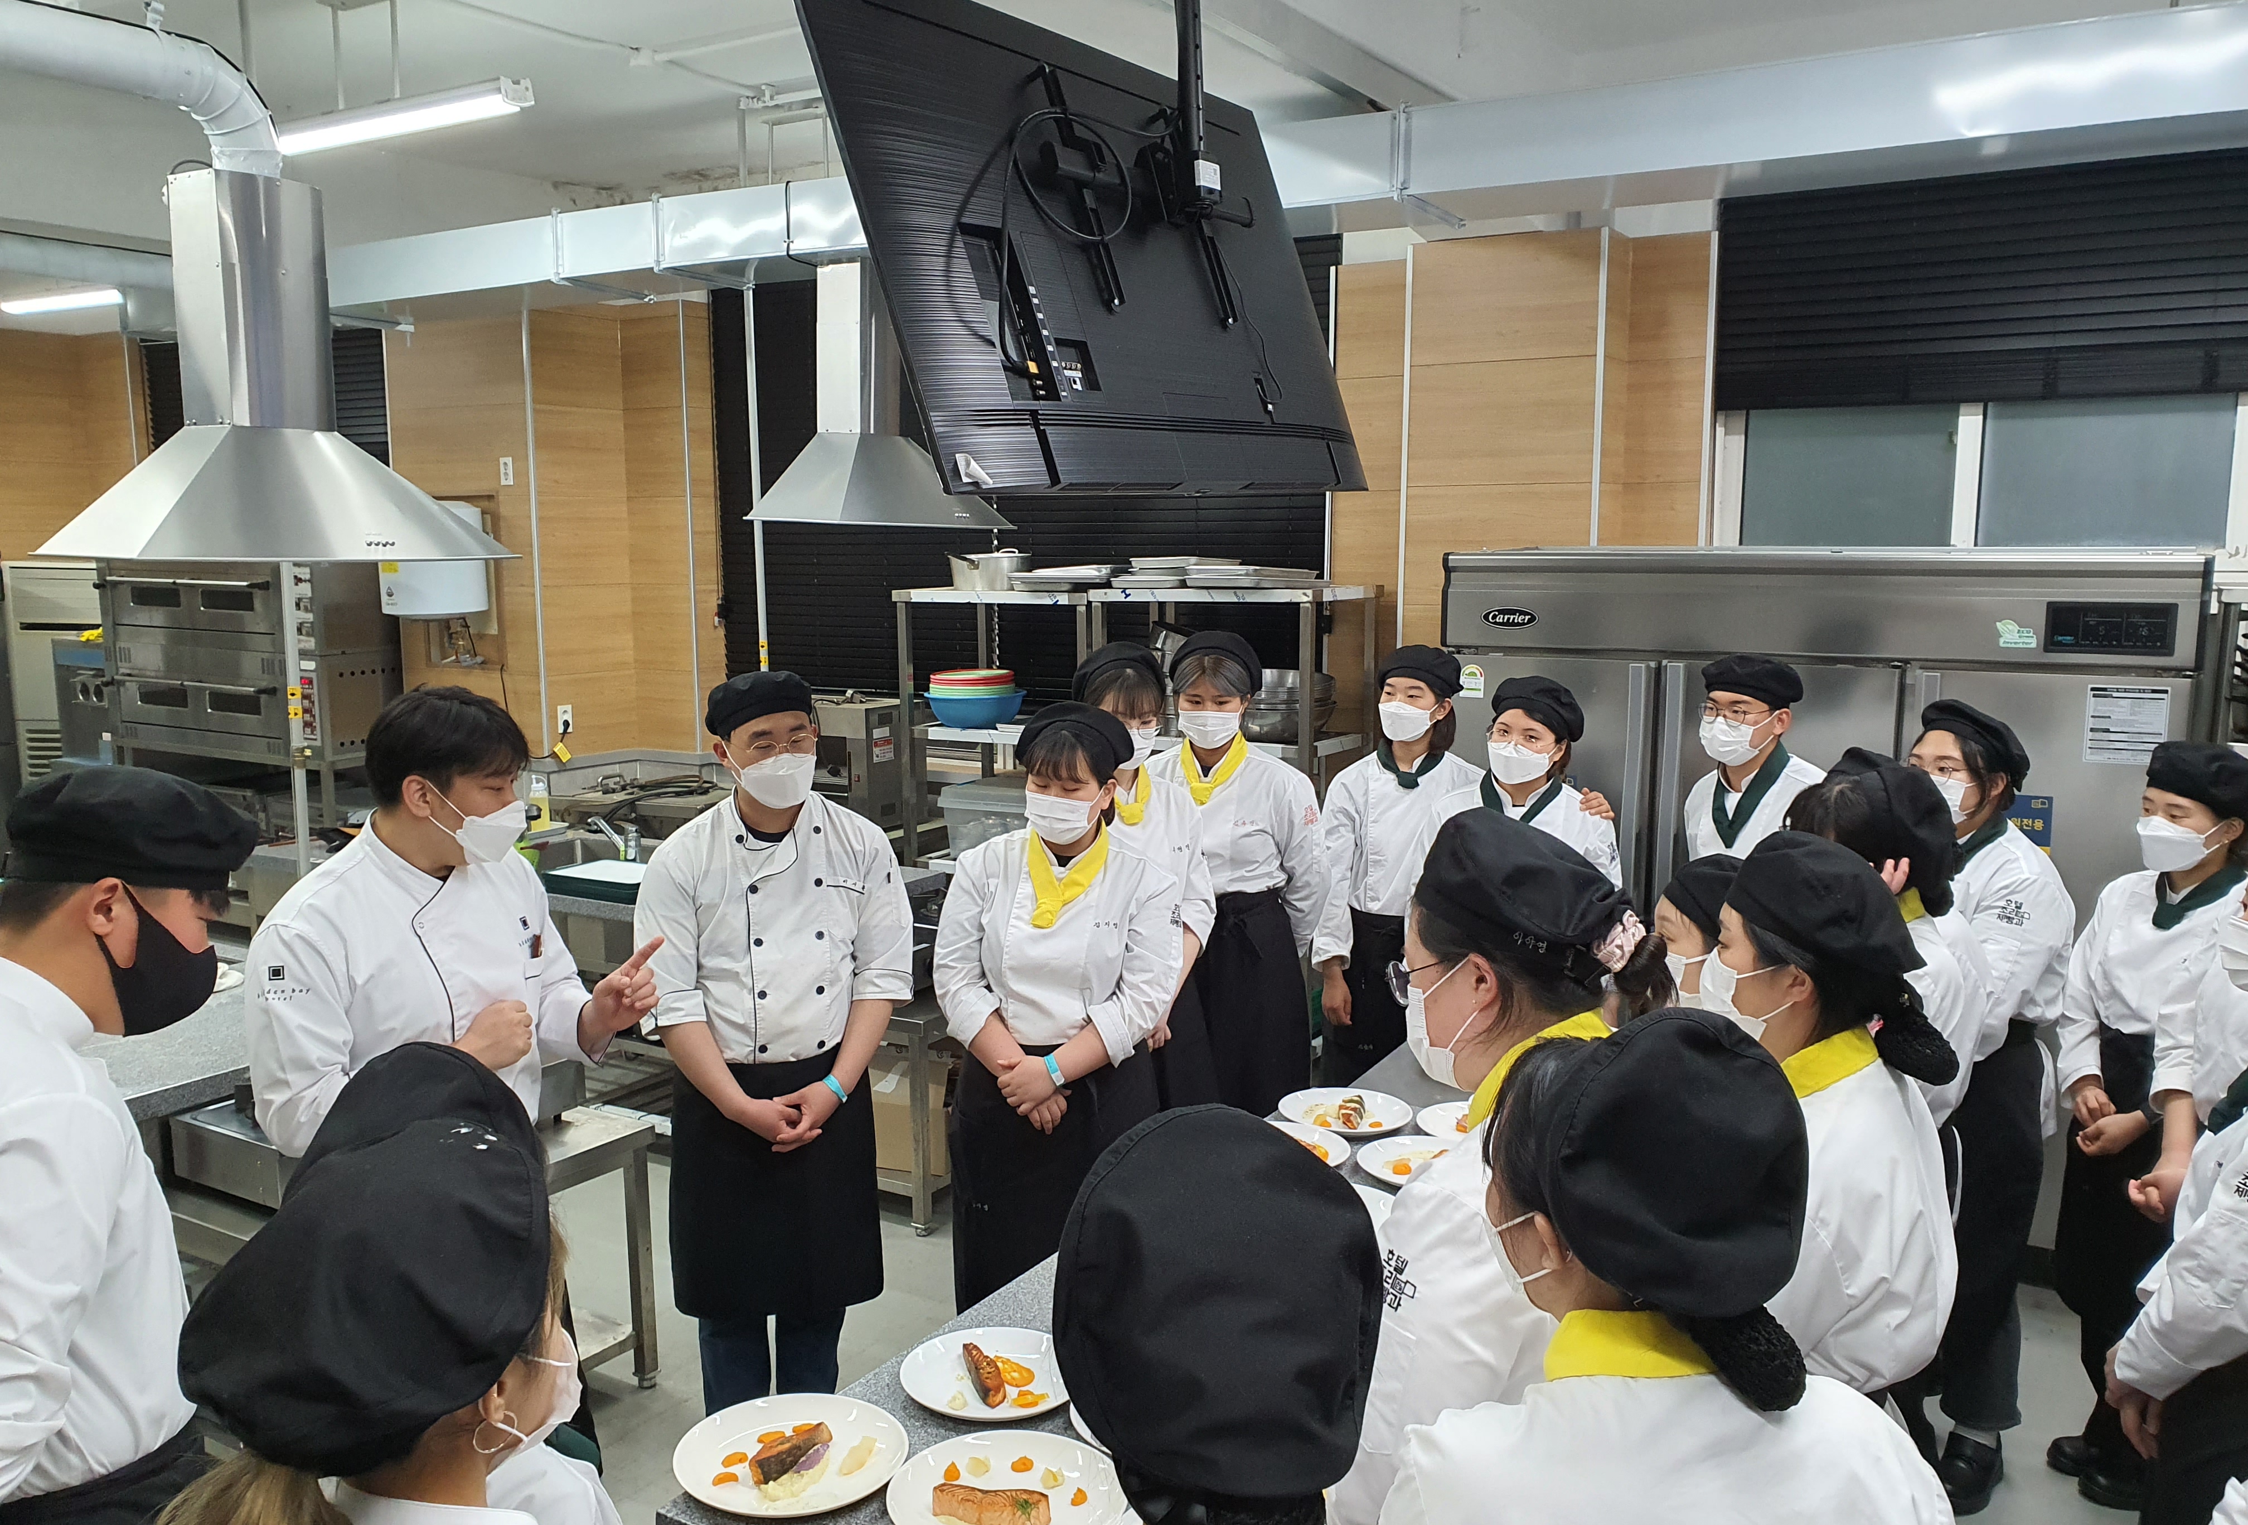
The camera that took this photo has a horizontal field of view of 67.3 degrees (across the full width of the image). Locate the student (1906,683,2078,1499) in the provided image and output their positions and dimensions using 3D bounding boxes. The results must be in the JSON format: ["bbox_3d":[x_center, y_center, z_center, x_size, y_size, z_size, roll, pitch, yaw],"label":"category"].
[{"bbox_3d":[1.747,0.702,3.510,0.310,1.660,0.450,-5,9,-28],"label":"student"}]

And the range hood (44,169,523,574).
[{"bbox_3d":[-1.892,-0.871,3.780,0.415,0.816,0.920,4,9,31],"label":"range hood"}]

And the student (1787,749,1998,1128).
[{"bbox_3d":[1.284,0.804,2.880,0.310,1.640,0.440,4,9,28],"label":"student"}]

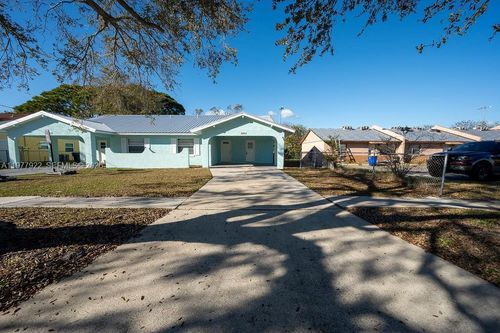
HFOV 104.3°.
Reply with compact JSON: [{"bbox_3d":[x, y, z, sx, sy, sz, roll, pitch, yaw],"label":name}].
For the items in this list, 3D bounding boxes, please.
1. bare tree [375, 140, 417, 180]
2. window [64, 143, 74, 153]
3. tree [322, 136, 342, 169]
[{"bbox_3d":[7.815,-0.397,10.300,2.200,2.150,2.000,0,5,0],"label":"bare tree"},{"bbox_3d":[-20.404,-2.128,22.000,0.120,1.060,1.050,0,5,0],"label":"window"},{"bbox_3d":[6.366,-1.065,15.000,1.550,2.450,1.500,0,5,0],"label":"tree"}]

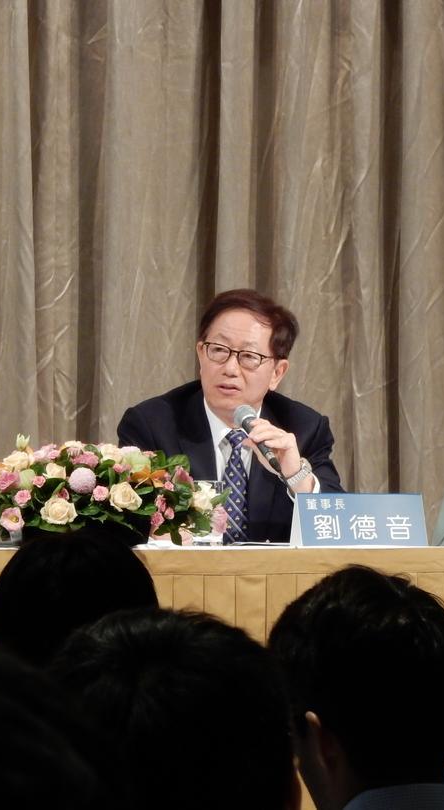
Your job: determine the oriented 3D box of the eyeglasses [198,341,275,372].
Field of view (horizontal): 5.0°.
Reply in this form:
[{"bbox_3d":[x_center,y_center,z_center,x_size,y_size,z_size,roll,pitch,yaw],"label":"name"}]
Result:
[{"bbox_3d":[0.061,-0.100,10.186,0.142,0.042,0.140,12,2,18],"label":"eyeglasses"}]

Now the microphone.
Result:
[{"bbox_3d":[0.070,0.066,10.050,0.052,0.180,0.052,-25,-38,-13],"label":"microphone"}]

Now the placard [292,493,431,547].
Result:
[{"bbox_3d":[0.261,0.222,9.850,0.250,0.102,0.080,0,0,-15],"label":"placard"}]

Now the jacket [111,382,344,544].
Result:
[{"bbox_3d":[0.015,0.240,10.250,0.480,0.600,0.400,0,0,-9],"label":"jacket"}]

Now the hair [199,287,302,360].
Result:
[{"bbox_3d":[0.051,-0.152,10.200,0.180,0.165,0.205,6,0,25],"label":"hair"}]

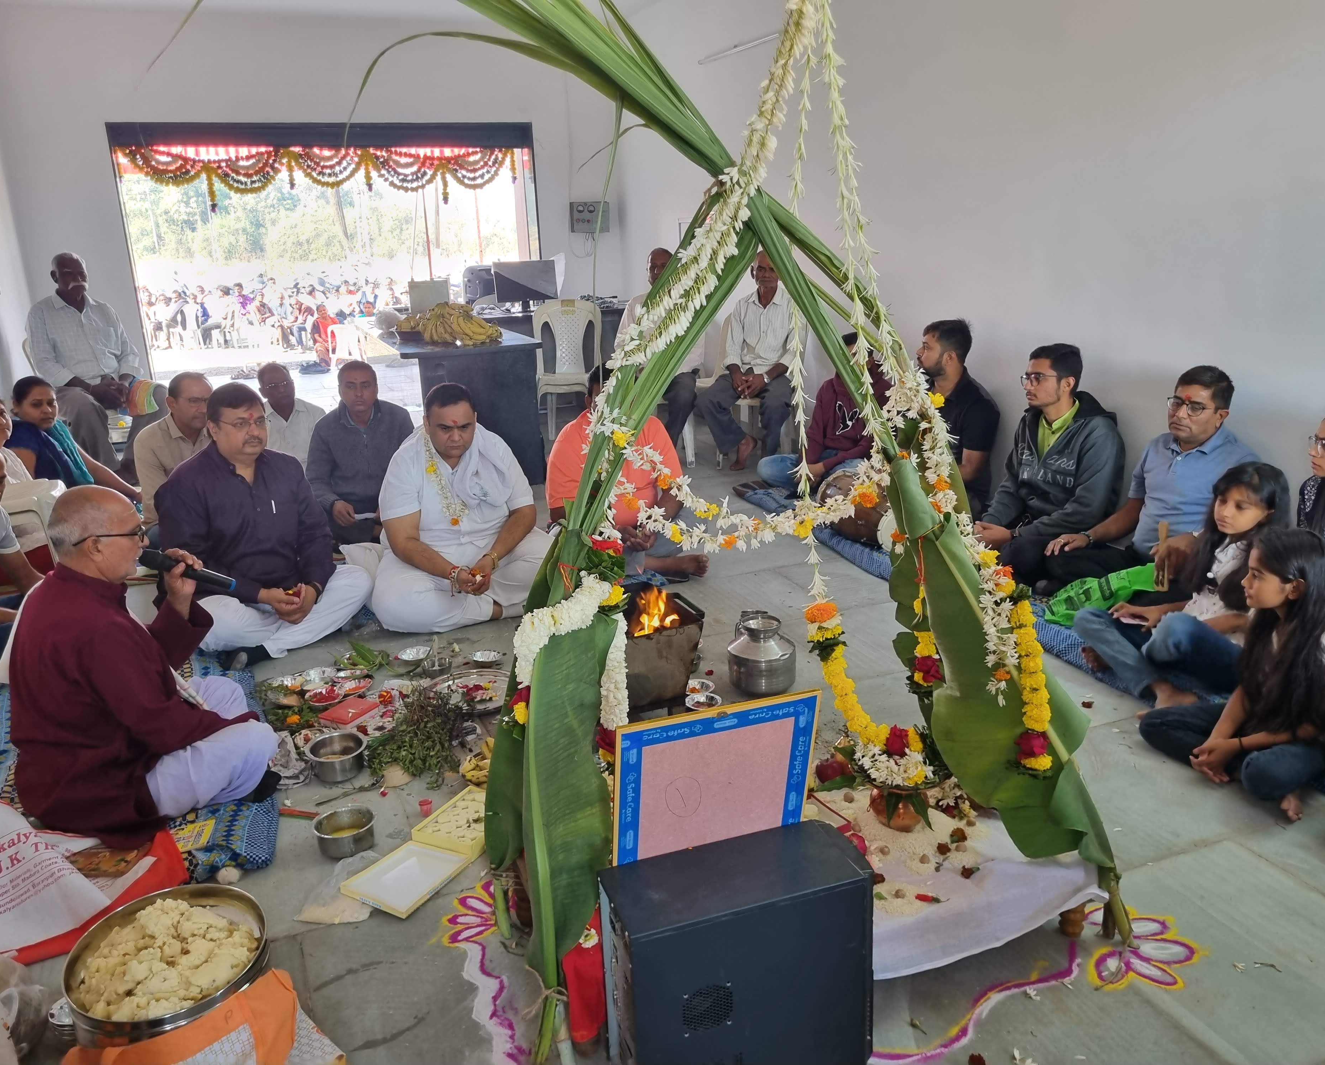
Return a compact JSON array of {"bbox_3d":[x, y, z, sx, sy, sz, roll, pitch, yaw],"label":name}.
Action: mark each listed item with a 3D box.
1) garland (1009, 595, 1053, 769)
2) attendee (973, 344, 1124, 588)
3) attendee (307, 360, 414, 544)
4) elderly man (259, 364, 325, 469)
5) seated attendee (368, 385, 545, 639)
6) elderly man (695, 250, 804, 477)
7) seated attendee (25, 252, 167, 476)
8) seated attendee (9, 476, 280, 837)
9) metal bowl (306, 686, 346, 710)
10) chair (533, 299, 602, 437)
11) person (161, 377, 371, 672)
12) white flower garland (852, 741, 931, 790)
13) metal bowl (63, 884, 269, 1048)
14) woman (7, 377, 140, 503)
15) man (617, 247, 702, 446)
[{"bbox_3d":[0.678,0.282,1.960,0.080,0.340,0.080,-2,16,0],"label":"garland"},{"bbox_3d":[1.475,-0.290,4.100,0.640,0.850,0.660,-10,18,-24],"label":"attendee"},{"bbox_3d":[-1.229,-0.262,4.424,0.620,0.870,0.600,-8,18,-19],"label":"attendee"},{"bbox_3d":[-1.714,-0.378,5.024,0.630,0.830,0.640,-10,17,-25],"label":"elderly man"},{"bbox_3d":[-0.735,-0.135,3.920,0.770,0.820,0.720,-8,17,-20],"label":"seated attendee"},{"bbox_3d":[0.566,-1.016,6.137,0.560,1.180,0.740,0,17,7],"label":"elderly man"},{"bbox_3d":[-3.220,-0.900,6.050,0.550,1.300,0.830,-16,21,-39],"label":"seated attendee"},{"bbox_3d":[-1.315,0.260,2.690,0.660,0.810,0.680,-9,18,-22],"label":"seated attendee"},{"bbox_3d":[-1.001,0.492,3.164,0.120,0.035,0.120,-2,16,1],"label":"metal bowl"},{"bbox_3d":[-0.640,-1.093,7.271,0.460,0.890,0.510,-4,16,-6],"label":"chair"},{"bbox_3d":[-1.374,-0.055,3.725,0.720,0.900,0.620,-15,22,-37],"label":"person"},{"bbox_3d":[0.464,0.469,2.140,0.160,0.070,0.130,-2,16,0],"label":"white flower garland"},{"bbox_3d":[-0.923,0.852,2.023,0.354,0.150,0.354,-9,18,-21],"label":"metal bowl"},{"bbox_3d":[-2.760,-0.320,4.920,0.650,0.780,0.600,11,21,37],"label":"woman"},{"bbox_3d":[0.030,-1.046,6.341,0.520,1.250,0.820,-5,16,-8],"label":"man"}]

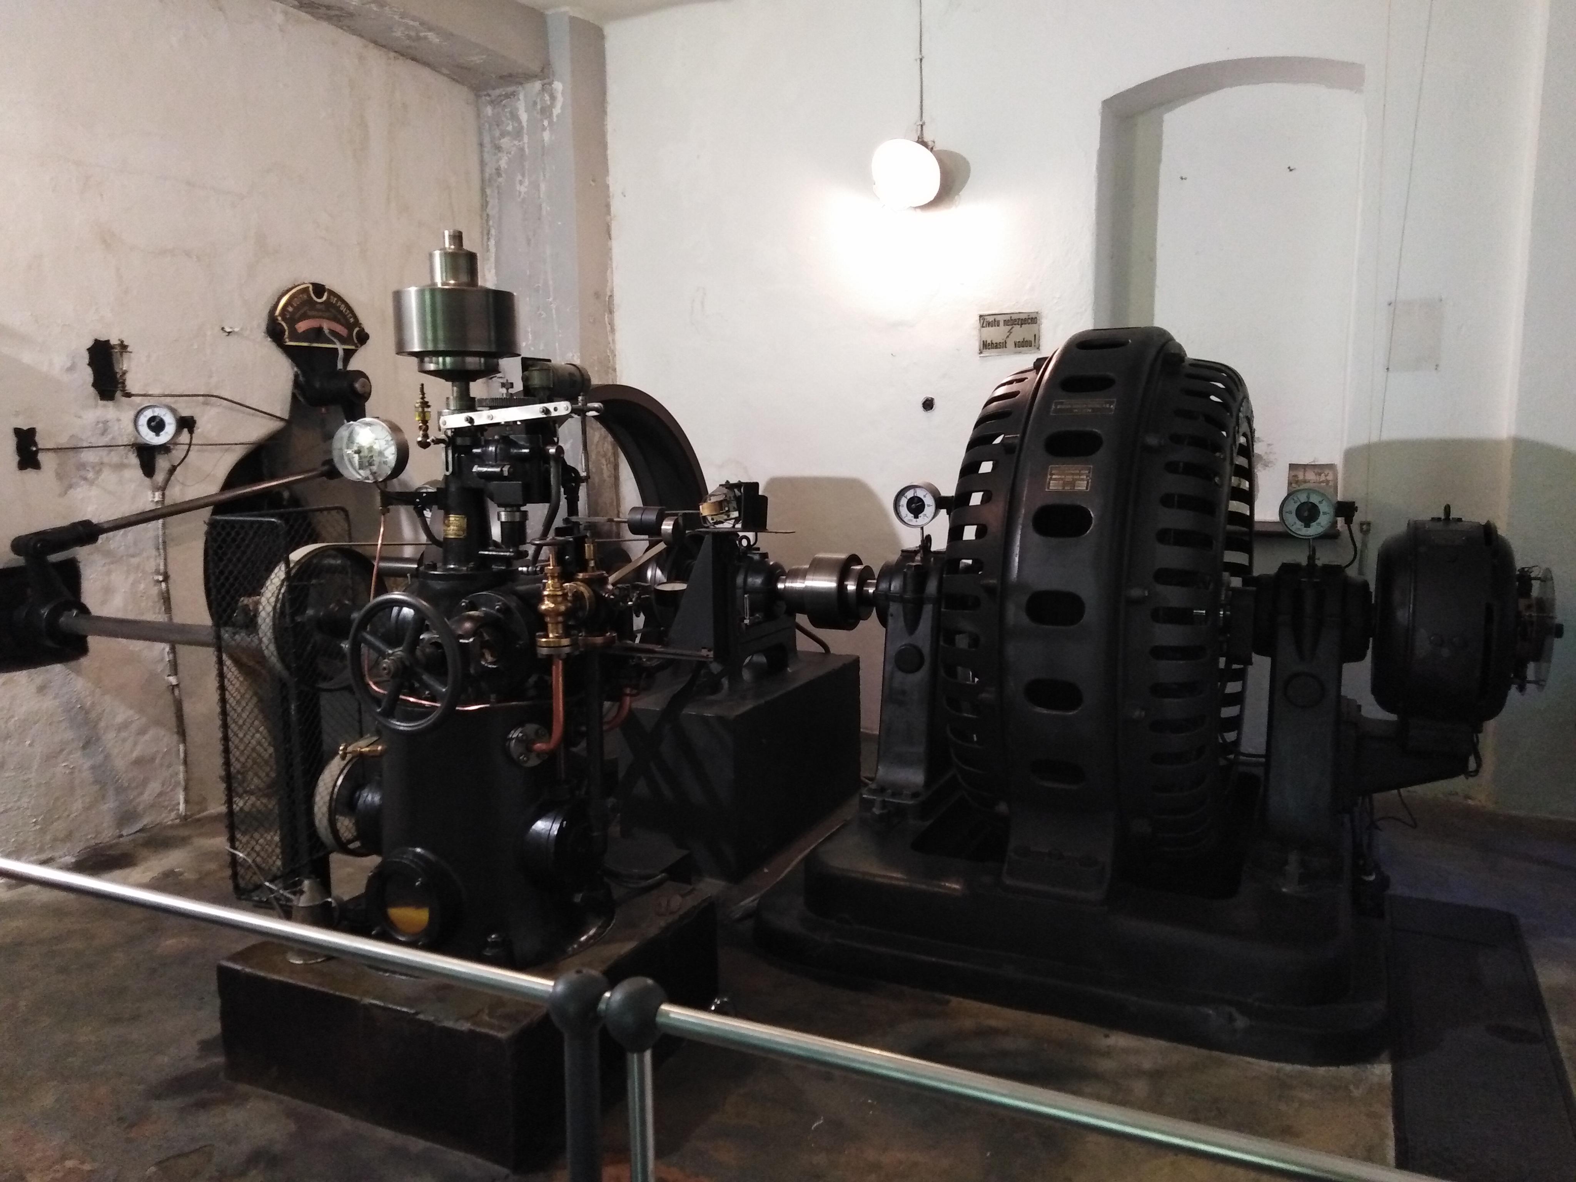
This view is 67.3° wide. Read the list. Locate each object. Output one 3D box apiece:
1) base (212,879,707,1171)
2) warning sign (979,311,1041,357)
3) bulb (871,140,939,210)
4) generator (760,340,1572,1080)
[{"bbox_3d":[-0.809,1.033,3.138,0.896,0.310,0.877,3,9,26],"label":"base"},{"bbox_3d":[1.041,-1.209,5.559,0.285,0.185,0.012,3,9,26],"label":"warning sign"},{"bbox_3d":[0.546,-1.932,5.472,0.280,0.290,0.250,3,9,26],"label":"bulb"},{"bbox_3d":[1.231,0.096,3.895,2.232,1.904,1.936,3,9,26],"label":"generator"}]

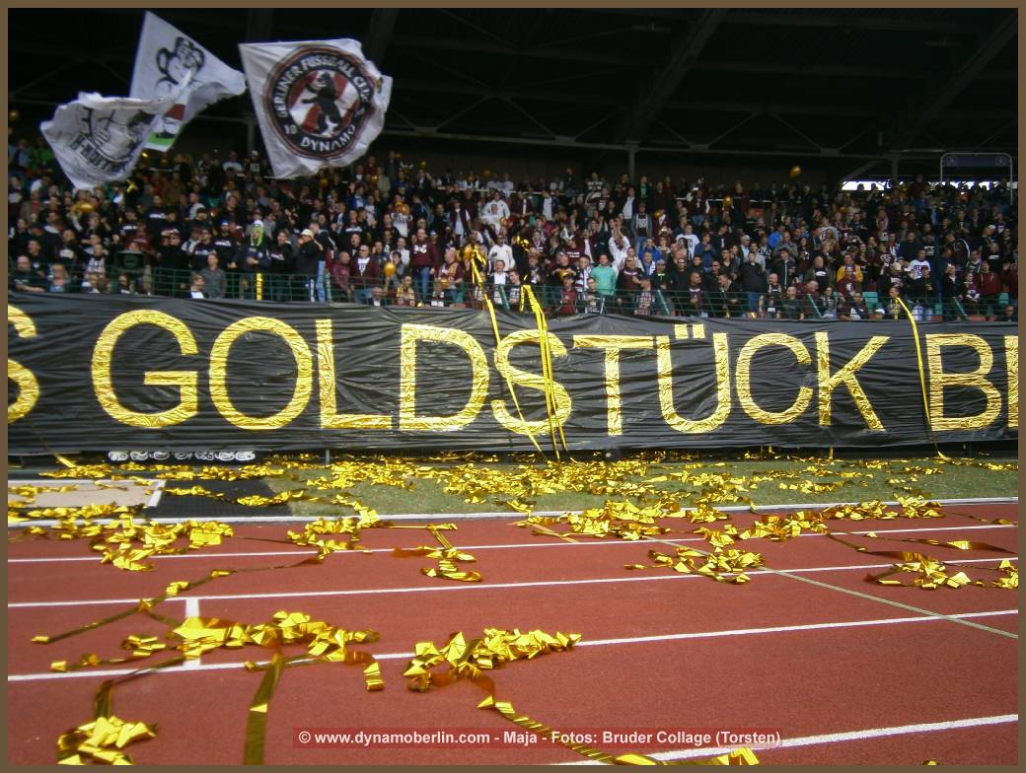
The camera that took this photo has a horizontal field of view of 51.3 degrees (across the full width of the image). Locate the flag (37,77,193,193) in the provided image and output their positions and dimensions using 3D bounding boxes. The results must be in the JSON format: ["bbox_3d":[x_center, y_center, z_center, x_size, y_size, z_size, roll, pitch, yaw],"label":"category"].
[{"bbox_3d":[-6.463,-4.119,17.400,2.300,1.800,0.800,0,0,-17],"label":"flag"}]

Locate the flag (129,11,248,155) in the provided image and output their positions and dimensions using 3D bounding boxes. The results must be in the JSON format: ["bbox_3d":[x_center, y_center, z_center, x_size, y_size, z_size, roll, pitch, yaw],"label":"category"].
[{"bbox_3d":[-5.445,-5.068,17.800,2.000,2.200,0.700,0,0,-17],"label":"flag"}]

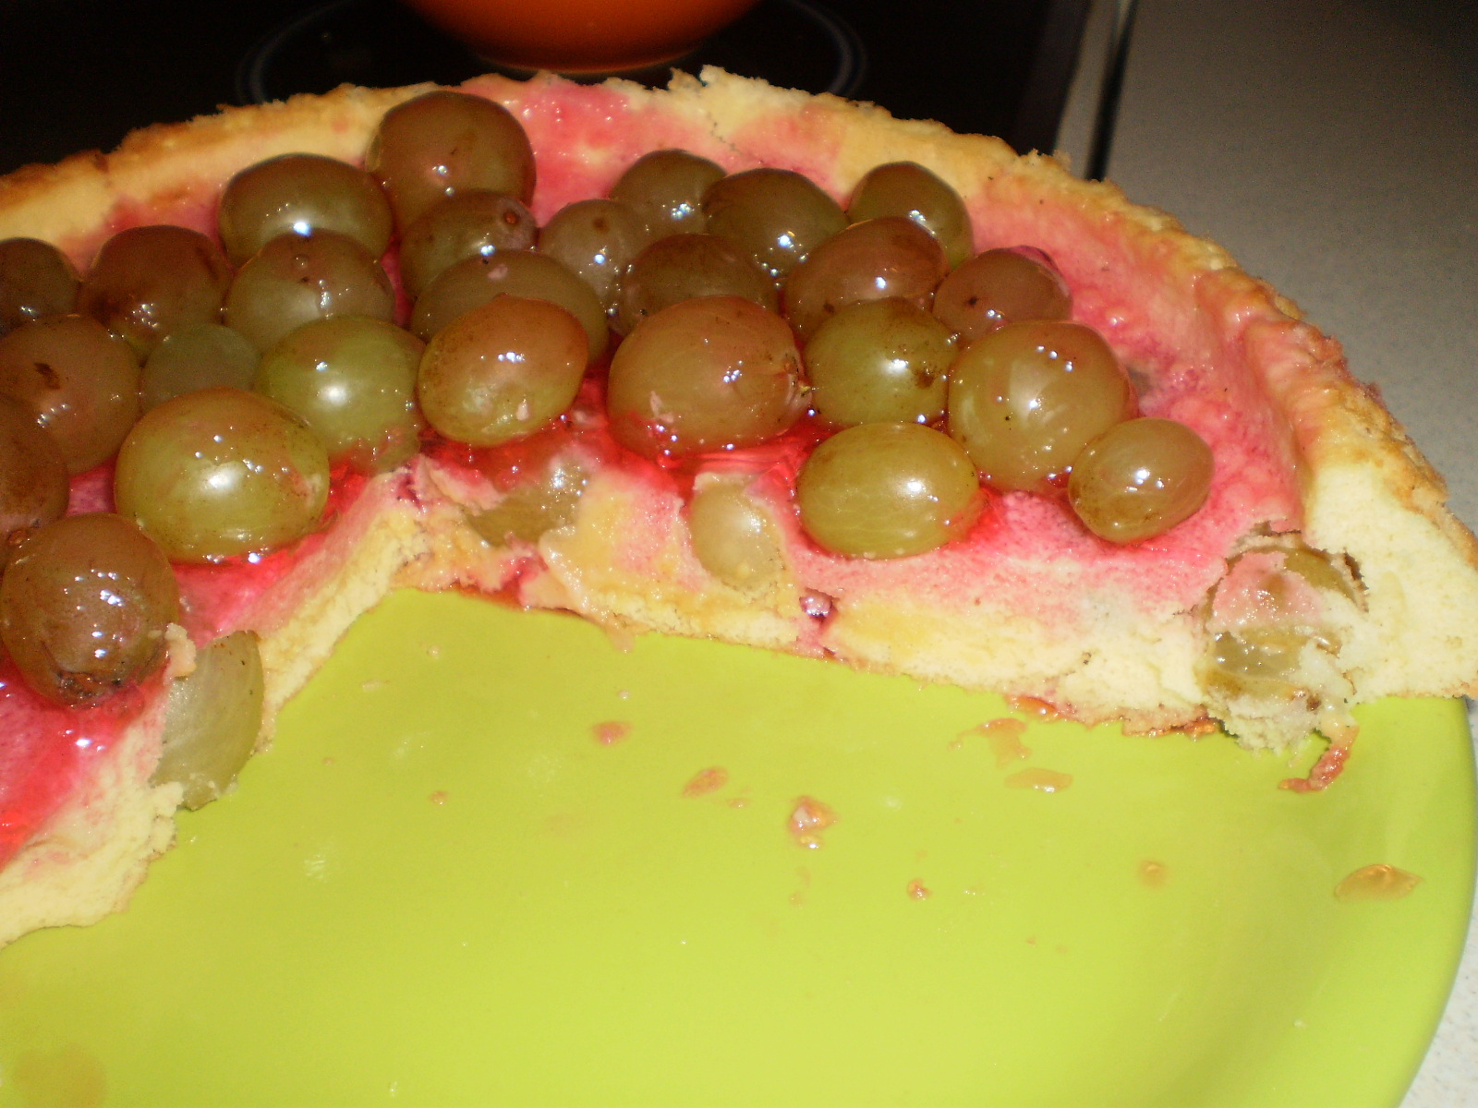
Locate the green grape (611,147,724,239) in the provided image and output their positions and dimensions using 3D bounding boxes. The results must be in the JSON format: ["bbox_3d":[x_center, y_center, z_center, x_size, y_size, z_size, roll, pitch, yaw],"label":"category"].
[{"bbox_3d":[-0.011,-0.059,0.259,0.021,0.019,0.020,0,39,0],"label":"green grape"}]

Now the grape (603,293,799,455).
[{"bbox_3d":[-0.004,-0.024,0.210,0.027,0.022,0.022,-4,40,-6],"label":"grape"}]

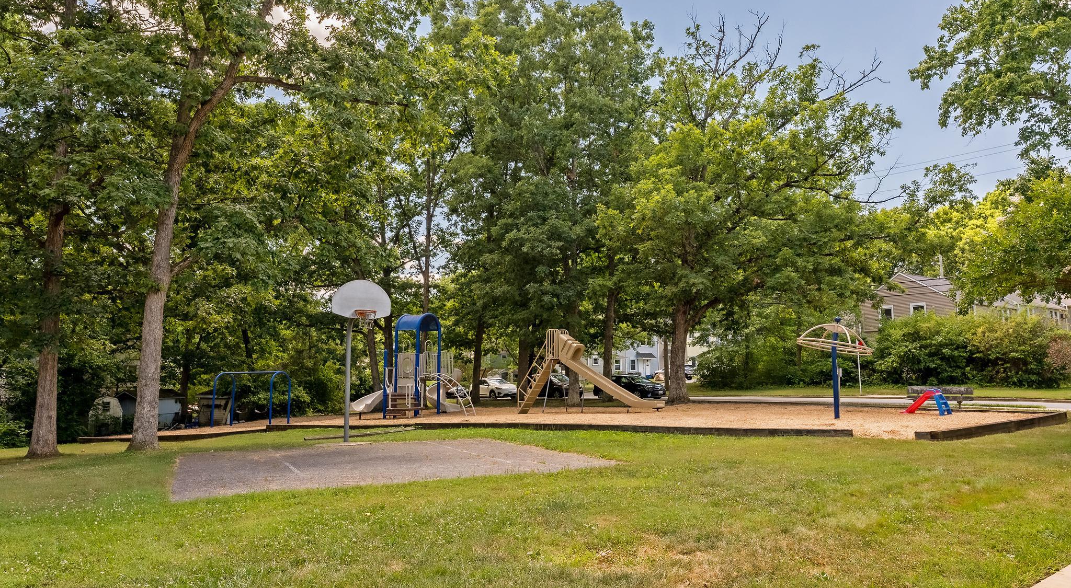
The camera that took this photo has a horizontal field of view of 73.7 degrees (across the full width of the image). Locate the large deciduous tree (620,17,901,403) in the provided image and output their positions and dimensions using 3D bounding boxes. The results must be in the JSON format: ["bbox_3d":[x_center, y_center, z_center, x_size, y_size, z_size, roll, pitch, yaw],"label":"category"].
[{"bbox_3d":[10.929,-4.347,34.733,13.200,19.340,12.000,0,-7,0],"label":"large deciduous tree"}]

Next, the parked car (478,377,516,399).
[{"bbox_3d":[-2.753,7.123,54.000,1.810,1.560,4.400,5,-8,-35],"label":"parked car"}]

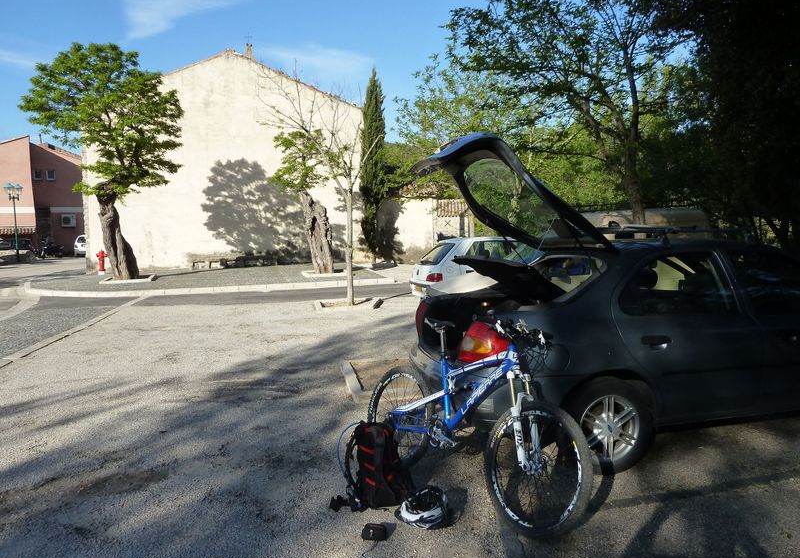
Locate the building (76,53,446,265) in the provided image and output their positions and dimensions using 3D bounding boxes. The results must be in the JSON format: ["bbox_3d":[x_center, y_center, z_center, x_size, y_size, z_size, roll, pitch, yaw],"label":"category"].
[{"bbox_3d":[-6.416,-5.098,28.187,13.200,8.350,12.000,-2,5,-11],"label":"building"}]

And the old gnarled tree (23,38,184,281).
[{"bbox_3d":[-9.373,-3.662,18.090,5.200,7.300,5.000,-1,5,0],"label":"old gnarled tree"}]

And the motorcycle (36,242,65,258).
[{"bbox_3d":[-22.995,-1.912,37.951,1.950,1.150,0.750,-4,6,-31],"label":"motorcycle"}]

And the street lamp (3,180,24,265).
[{"bbox_3d":[-20.162,-2.962,30.315,1.000,4.350,0.700,-4,6,-33],"label":"street lamp"}]

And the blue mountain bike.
[{"bbox_3d":[0.373,0.740,3.372,0.690,1.060,1.785,16,-7,-37],"label":"blue mountain bike"}]

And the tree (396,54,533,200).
[{"bbox_3d":[2.719,-5.125,24.617,6.000,9.000,6.000,-1,5,0],"label":"tree"}]

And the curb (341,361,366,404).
[{"bbox_3d":[-0.468,1.015,5.784,0.120,0.090,1.247,-2,5,-12],"label":"curb"}]

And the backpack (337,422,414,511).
[{"bbox_3d":[-0.137,1.032,3.251,0.270,0.455,0.270,4,7,45],"label":"backpack"}]

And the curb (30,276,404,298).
[{"bbox_3d":[-5.583,0.206,15.810,11.102,0.150,3.250,-1,5,-2],"label":"curb"}]

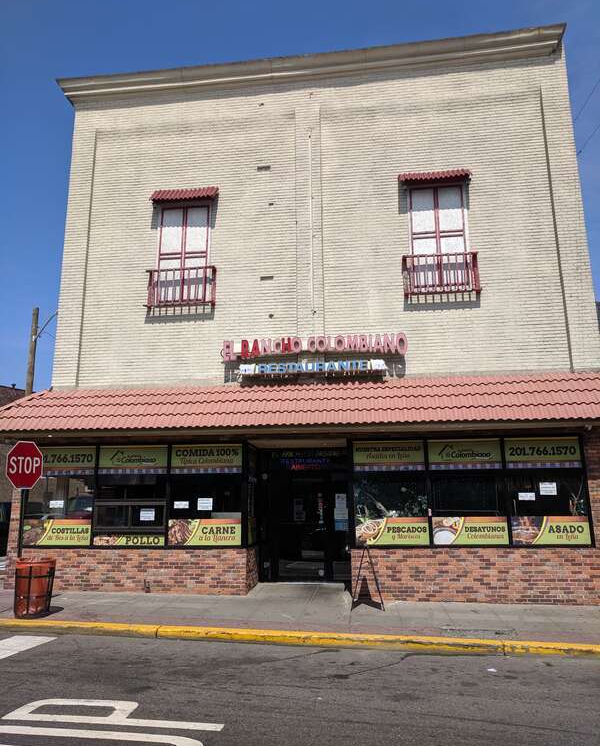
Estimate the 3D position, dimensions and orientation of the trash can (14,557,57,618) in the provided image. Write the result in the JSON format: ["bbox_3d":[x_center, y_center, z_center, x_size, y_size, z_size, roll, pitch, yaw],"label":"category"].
[{"bbox_3d":[-4.090,3.268,9.201,0.554,0.802,0.554,0,-13,0],"label":"trash can"}]

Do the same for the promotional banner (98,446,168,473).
[{"bbox_3d":[-3.330,1.732,12.015,1.445,0.549,0.030,-2,-13,8],"label":"promotional banner"}]

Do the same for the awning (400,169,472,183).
[{"bbox_3d":[2.840,-4.187,12.691,1.500,0.297,0.238,-2,-13,8],"label":"awning"}]

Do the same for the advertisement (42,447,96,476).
[{"bbox_3d":[-4.810,1.786,12.215,1.426,0.569,0.030,-2,-13,8],"label":"advertisement"}]

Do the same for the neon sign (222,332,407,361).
[{"bbox_3d":[0.283,-0.497,12.240,3.795,0.456,0.158,-2,-13,8],"label":"neon sign"}]

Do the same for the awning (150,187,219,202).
[{"bbox_3d":[-2.569,-4.010,13.427,1.520,0.337,0.238,-2,-13,8],"label":"awning"}]

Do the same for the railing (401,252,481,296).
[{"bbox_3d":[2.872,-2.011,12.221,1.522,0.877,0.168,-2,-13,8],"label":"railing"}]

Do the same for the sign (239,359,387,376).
[{"bbox_3d":[0.249,-0.085,12.129,2.971,0.221,0.178,-2,-13,8],"label":"sign"}]

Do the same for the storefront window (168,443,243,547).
[{"bbox_3d":[-1.825,2.351,11.651,1.450,1.975,0.079,-2,-13,8],"label":"storefront window"}]

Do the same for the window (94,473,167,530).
[{"bbox_3d":[-3.356,2.523,11.831,1.485,1.084,0.079,-2,-13,8],"label":"window"}]

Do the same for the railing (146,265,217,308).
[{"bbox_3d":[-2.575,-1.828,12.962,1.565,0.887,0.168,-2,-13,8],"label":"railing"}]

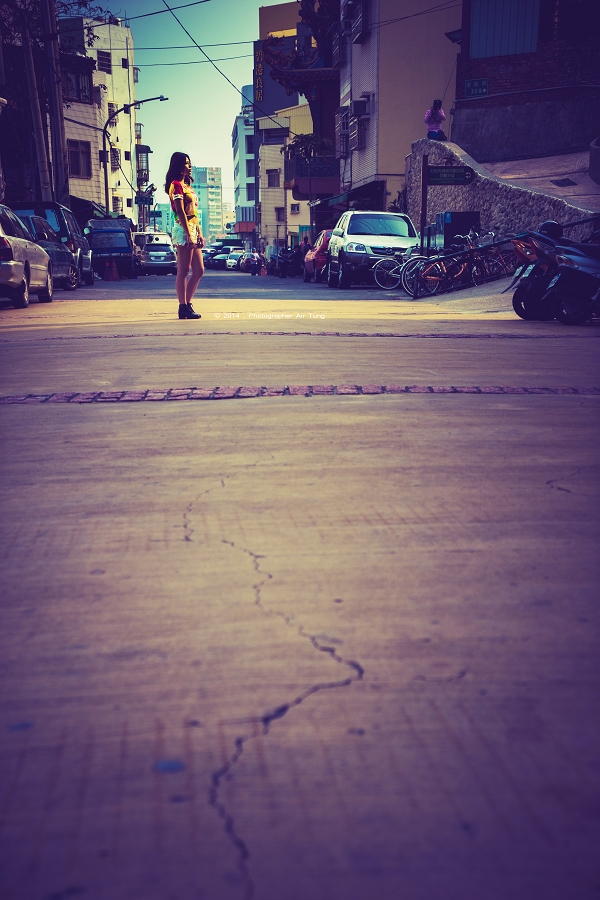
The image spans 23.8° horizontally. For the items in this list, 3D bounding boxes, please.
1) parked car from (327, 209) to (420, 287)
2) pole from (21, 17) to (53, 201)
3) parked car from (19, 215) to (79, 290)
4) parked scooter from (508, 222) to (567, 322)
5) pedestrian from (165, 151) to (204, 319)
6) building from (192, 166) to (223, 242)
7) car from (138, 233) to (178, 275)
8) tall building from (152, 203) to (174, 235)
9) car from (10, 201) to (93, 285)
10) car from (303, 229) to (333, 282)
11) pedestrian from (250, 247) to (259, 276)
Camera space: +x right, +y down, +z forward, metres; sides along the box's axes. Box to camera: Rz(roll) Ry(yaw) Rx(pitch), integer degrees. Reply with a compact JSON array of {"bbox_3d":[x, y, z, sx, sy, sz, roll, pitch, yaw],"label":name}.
[{"bbox_3d":[1.720,-4.674,33.387,1.820,1.770,4.400,-1,7,-5],"label":"parked car"},{"bbox_3d":[-7.356,-8.493,40.500,0.300,7.570,0.300,-6,8,1],"label":"pole"},{"bbox_3d":[-5.550,-3.881,28.203,1.700,1.460,4.300,0,7,0],"label":"parked car"},{"bbox_3d":[2.930,-1.841,13.980,1.800,1.100,0.680,-2,8,-15],"label":"parked scooter"},{"bbox_3d":[-1.143,-2.110,13.996,0.310,1.630,0.430,2,8,18],"label":"pedestrian"},{"bbox_3d":[-41.996,-104.586,637.067,15.000,46.000,15.000,0,7,0],"label":"building"},{"bbox_3d":[-7.420,-10.132,76.193,1.840,1.680,4.600,-1,7,-4],"label":"car"},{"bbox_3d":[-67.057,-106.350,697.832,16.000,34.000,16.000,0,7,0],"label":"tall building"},{"bbox_3d":[-5.880,-4.710,33.078,1.720,1.840,4.400,0,7,-2],"label":"car"},{"bbox_3d":[1.100,-5.514,40.903,1.620,1.460,3.800,-1,7,-5],"label":"car"},{"bbox_3d":[-2.586,-10.741,80.892,0.400,1.690,0.500,-3,8,-20],"label":"pedestrian"}]

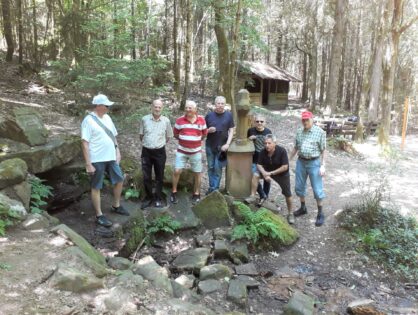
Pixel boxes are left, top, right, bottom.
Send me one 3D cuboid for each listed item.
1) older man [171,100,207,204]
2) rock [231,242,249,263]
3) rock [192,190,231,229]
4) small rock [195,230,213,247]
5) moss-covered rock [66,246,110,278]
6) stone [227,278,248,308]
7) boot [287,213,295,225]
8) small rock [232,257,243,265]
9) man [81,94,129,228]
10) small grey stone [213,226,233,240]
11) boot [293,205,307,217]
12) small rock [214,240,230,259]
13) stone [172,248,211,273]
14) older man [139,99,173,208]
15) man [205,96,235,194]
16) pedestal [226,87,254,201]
[{"bbox_3d":[-0.350,-0.103,5.659,0.600,1.730,0.400,1,6,0],"label":"older man"},{"bbox_3d":[0.410,1.244,4.317,0.210,0.170,0.240,4,12,20],"label":"rock"},{"bbox_3d":[0.045,0.777,4.880,0.560,0.500,0.420,1,8,0],"label":"rock"},{"bbox_3d":[-0.074,1.098,4.400,0.250,0.150,0.240,1,8,0],"label":"small rock"},{"bbox_3d":[-1.200,1.010,3.185,0.520,0.150,0.200,9,13,39],"label":"moss-covered rock"},{"bbox_3d":[0.269,1.290,3.134,0.200,0.130,0.270,2,10,3],"label":"stone"},{"bbox_3d":[1.213,0.907,4.870,0.110,0.120,0.270,3,10,11],"label":"boot"},{"bbox_3d":[0.342,1.236,3.920,0.125,0.080,0.110,1,8,0],"label":"small rock"},{"bbox_3d":[-1.435,0.007,4.520,0.500,1.760,0.560,9,11,43],"label":"man"},{"bbox_3d":[0.200,1.135,4.907,0.270,0.120,0.200,0,11,0],"label":"small grey stone"},{"bbox_3d":[1.516,0.885,5.459,0.280,0.140,0.110,-7,13,-32],"label":"boot"},{"bbox_3d":[0.182,1.234,4.396,0.190,0.140,0.220,0,11,0],"label":"small rock"},{"bbox_3d":[-0.215,1.292,4.122,0.410,0.130,0.340,2,11,12],"label":"stone"},{"bbox_3d":[-0.839,-0.065,5.233,0.520,1.730,0.340,0,10,-6],"label":"older man"},{"bbox_3d":[0.201,-0.200,5.822,0.560,1.750,0.380,2,6,9],"label":"man"},{"bbox_3d":[0.548,-0.223,5.473,0.450,1.820,0.430,0,6,-7],"label":"pedestal"}]

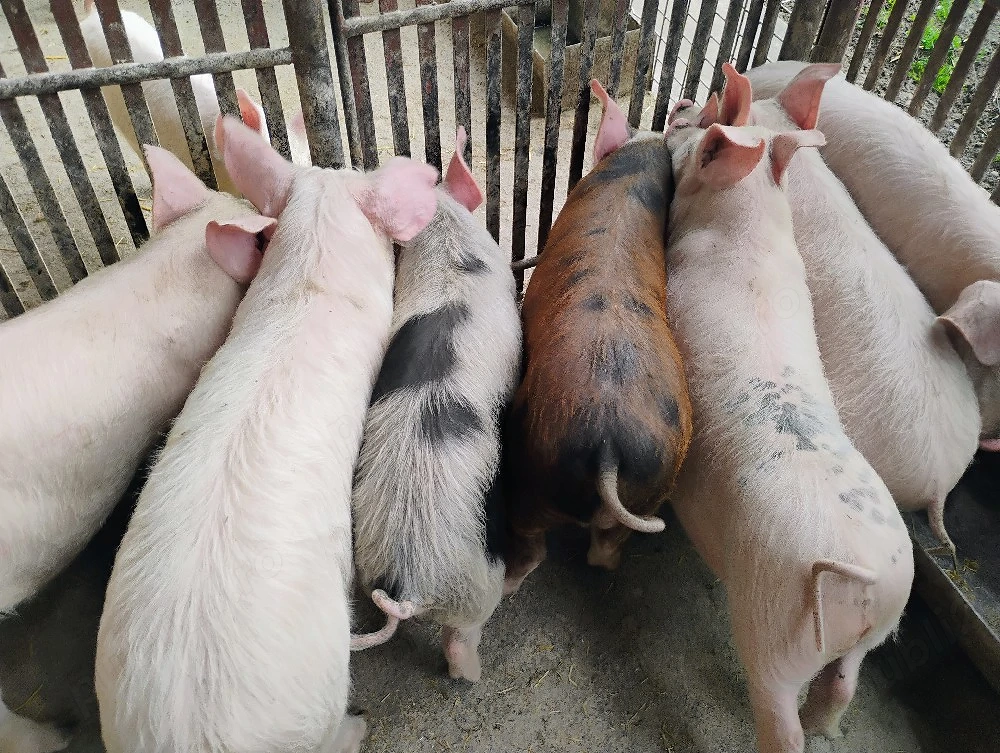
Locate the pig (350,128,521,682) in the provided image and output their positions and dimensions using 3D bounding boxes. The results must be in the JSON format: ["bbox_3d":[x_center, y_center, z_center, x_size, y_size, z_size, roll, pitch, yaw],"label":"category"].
[{"bbox_3d":[-0.105,-0.008,1.606,0.300,0.520,1.130,2,43,1],"label":"pig"}]

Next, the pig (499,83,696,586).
[{"bbox_3d":[0.221,-0.146,1.749,0.310,0.530,1.150,6,43,6],"label":"pig"}]

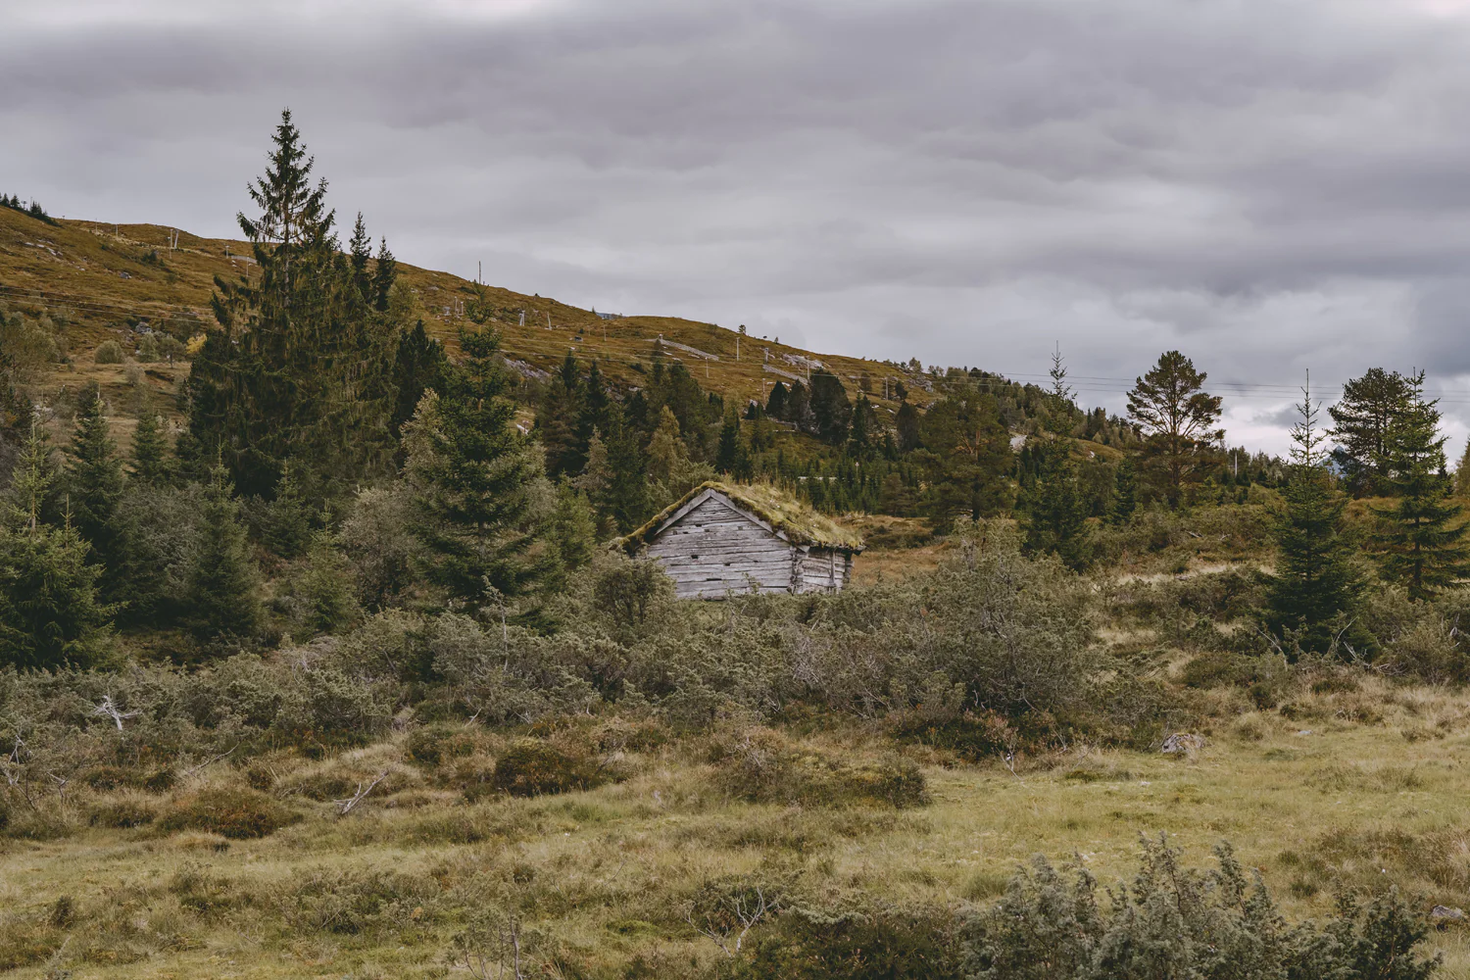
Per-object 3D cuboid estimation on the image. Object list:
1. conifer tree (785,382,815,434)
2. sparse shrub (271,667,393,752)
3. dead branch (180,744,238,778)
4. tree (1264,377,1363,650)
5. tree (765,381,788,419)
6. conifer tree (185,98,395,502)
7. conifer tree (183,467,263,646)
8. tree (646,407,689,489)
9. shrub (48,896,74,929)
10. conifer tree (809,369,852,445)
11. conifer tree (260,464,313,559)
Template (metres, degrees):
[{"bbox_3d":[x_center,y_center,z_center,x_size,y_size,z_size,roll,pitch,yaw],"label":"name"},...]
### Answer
[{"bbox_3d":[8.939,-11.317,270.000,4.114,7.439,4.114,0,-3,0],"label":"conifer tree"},{"bbox_3d":[-3.938,2.144,19.200,1.204,0.841,1.023,0,0,0],"label":"sparse shrub"},{"bbox_3d":[-4.820,2.490,18.000,0.538,0.317,0.280,0,-3,0],"label":"dead branch"},{"bbox_3d":[12.404,0.529,42.000,2.141,5.884,2.034,0,-2,0],"label":"tree"},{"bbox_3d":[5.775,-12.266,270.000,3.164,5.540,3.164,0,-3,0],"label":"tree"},{"bbox_3d":[-16.965,-6.859,75.000,7.955,15.388,6.762,0,-2,0],"label":"conifer tree"},{"bbox_3d":[-9.137,1.087,35.000,1.477,3.324,1.477,0,0,0],"label":"conifer tree"},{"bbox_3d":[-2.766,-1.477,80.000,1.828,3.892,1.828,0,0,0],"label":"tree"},{"bbox_3d":[-5.160,3.231,15.000,0.202,0.255,0.192,0,-2,0],"label":"shrub"},{"bbox_3d":[11.673,-10.130,240.000,5.204,9.285,4.683,0,-2,0],"label":"conifer tree"},{"bbox_3d":[-10.069,0.477,44.000,1.289,2.244,1.289,0,0,0],"label":"conifer tree"}]

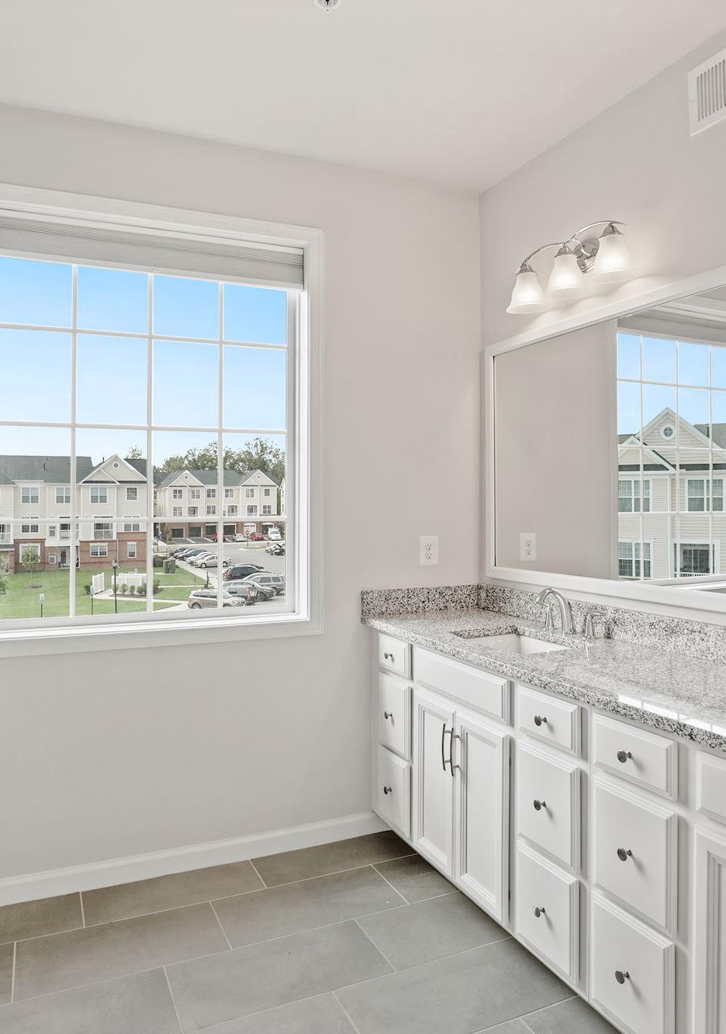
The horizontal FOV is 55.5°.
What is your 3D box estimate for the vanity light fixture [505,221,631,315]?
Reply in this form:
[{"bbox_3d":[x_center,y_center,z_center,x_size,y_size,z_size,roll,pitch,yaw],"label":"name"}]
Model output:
[{"bbox_3d":[0.740,-0.880,2.415,0.200,0.205,0.570,0,0,-23],"label":"vanity light fixture"}]

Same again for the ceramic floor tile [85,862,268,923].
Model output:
[{"bbox_3d":[-0.676,1.345,2.483,0.607,0.010,0.244,0,0,-23],"label":"ceramic floor tile"}]

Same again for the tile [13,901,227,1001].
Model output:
[{"bbox_3d":[-0.747,1.344,2.153,0.607,0.010,0.302,0,0,-23],"label":"tile"}]

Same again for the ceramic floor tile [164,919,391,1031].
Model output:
[{"bbox_3d":[-0.248,1.344,2.037,0.607,0.010,0.302,0,0,-23],"label":"ceramic floor tile"}]

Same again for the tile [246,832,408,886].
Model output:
[{"bbox_3d":[-0.117,1.345,2.726,0.607,0.010,0.244,0,0,-23],"label":"tile"}]

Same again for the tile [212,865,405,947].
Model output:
[{"bbox_3d":[-0.188,1.345,2.396,0.607,0.010,0.302,0,0,-23],"label":"tile"}]

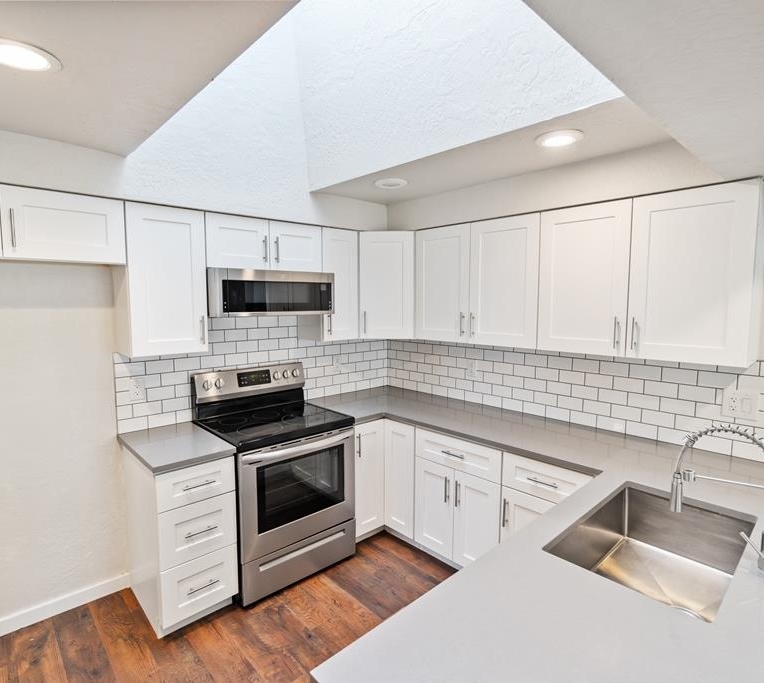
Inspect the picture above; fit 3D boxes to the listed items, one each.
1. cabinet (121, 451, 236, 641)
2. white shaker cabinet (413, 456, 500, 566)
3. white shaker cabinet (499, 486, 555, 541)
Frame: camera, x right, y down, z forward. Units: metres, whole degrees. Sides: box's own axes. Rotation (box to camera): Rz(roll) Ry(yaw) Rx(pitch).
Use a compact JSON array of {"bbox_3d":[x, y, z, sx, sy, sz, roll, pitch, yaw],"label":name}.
[{"bbox_3d":[-1.103,0.991,2.318,0.380,0.858,0.635,-5,8,-43],"label":"cabinet"},{"bbox_3d":[0.656,1.037,2.738,0.617,0.617,0.615,-5,7,-43],"label":"white shaker cabinet"},{"bbox_3d":[1.015,1.078,2.331,0.615,0.642,0.458,-5,8,-43],"label":"white shaker cabinet"}]

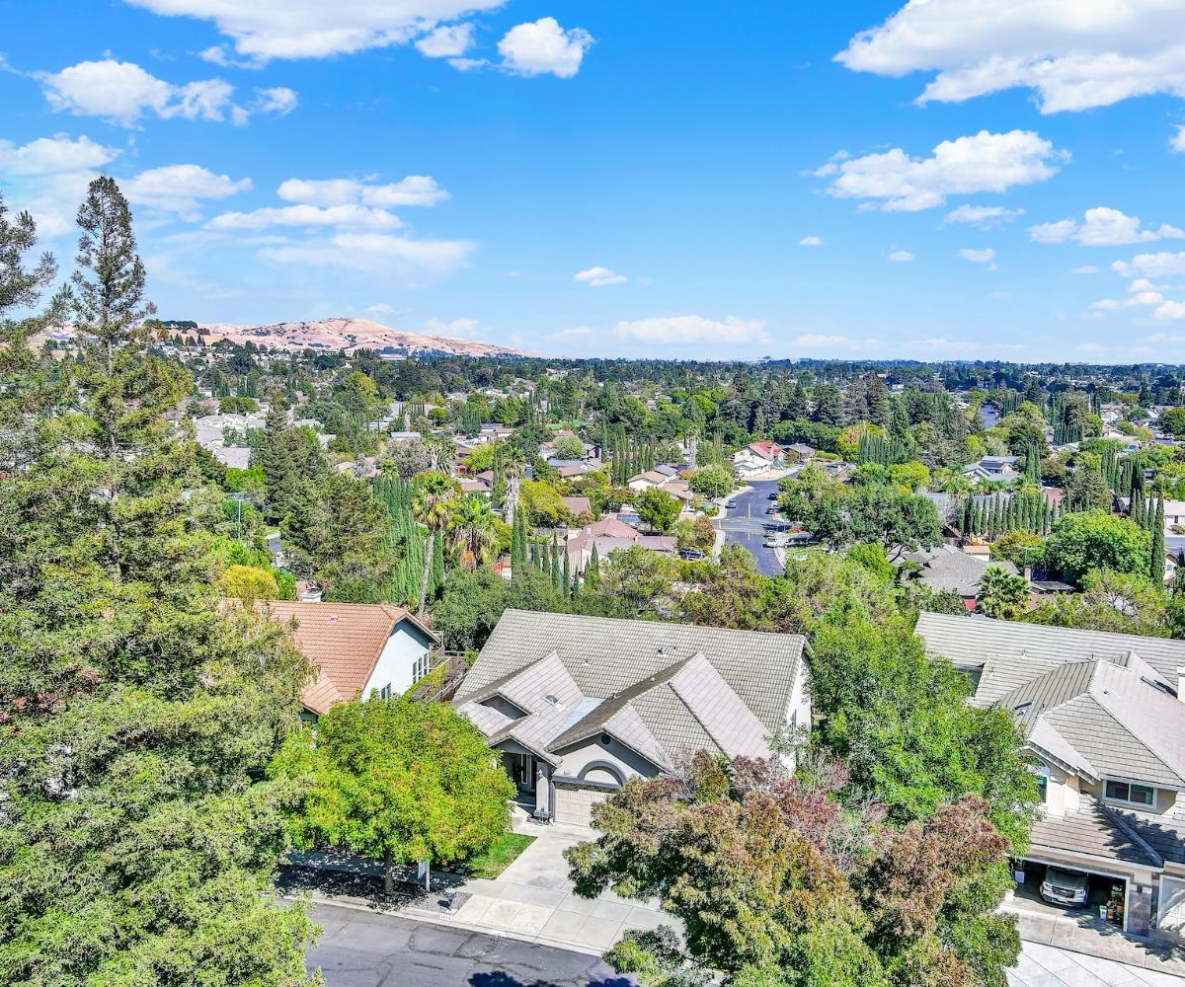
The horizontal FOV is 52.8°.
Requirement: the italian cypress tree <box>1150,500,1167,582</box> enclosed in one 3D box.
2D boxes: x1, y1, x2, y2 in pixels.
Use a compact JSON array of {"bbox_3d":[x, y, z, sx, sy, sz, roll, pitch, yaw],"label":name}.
[{"bbox_3d":[89.305,8.261,188.360,2.450,14.400,2.450,3,7,25],"label":"italian cypress tree"}]

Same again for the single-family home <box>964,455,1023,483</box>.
[{"bbox_3d":[121.088,-6.839,363.250,16.300,7.000,13.500,1,6,4],"label":"single-family home"}]

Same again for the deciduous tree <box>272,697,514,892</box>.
[{"bbox_3d":[-9.060,13.651,52.930,10.400,8.500,10.400,0,6,0],"label":"deciduous tree"}]

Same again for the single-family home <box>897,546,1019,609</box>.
[{"bbox_3d":[48.616,12.205,164.235,16.500,5.300,18.500,1,6,7],"label":"single-family home"}]

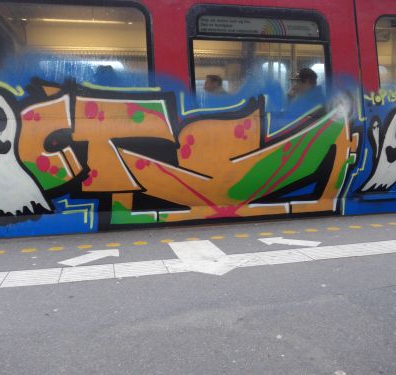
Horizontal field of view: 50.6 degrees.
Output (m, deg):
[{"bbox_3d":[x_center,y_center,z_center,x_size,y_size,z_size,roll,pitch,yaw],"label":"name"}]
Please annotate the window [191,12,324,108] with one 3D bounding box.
[{"bbox_3d":[0.537,-1.112,3.649,1.288,0.891,0.080,-3,-3,-12],"label":"window"}]

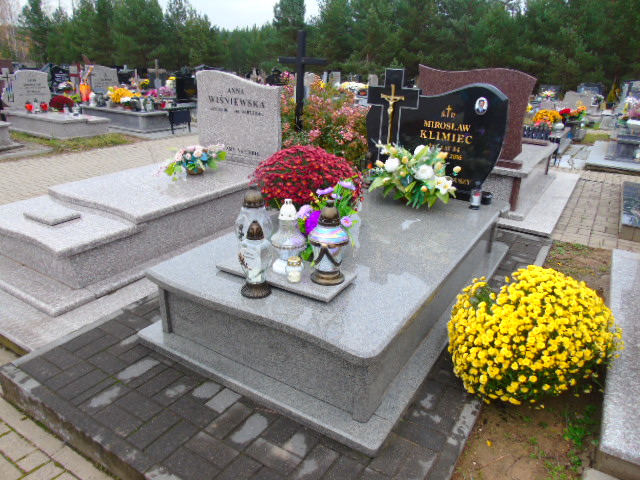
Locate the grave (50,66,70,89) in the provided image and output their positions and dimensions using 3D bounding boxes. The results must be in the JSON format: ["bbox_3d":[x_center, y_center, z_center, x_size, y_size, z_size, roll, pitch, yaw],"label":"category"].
[{"bbox_3d":[-6.128,-3.804,10.919,0.130,0.610,0.490,15,25,28],"label":"grave"}]

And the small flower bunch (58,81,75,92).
[{"bbox_3d":[-5.559,-3.342,10.096,0.360,0.310,0.420,15,26,29],"label":"small flower bunch"}]

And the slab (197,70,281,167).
[{"bbox_3d":[-0.719,-1.085,4.129,0.910,0.790,0.100,15,25,28],"label":"slab"}]

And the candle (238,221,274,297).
[{"bbox_3d":[-0.292,0.082,2.113,0.152,0.345,0.148,6,23,10],"label":"candle"}]

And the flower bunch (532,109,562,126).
[{"bbox_3d":[3.630,-1.955,7.376,0.480,0.330,0.440,15,26,29],"label":"flower bunch"}]

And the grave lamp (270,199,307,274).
[{"bbox_3d":[-0.151,-0.021,2.253,0.168,0.365,0.168,2,22,-1],"label":"grave lamp"}]

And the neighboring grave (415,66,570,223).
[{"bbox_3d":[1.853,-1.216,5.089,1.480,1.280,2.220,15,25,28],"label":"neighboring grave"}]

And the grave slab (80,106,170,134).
[{"bbox_3d":[-3.718,-2.466,9.229,1.950,0.340,1.020,15,25,28],"label":"grave slab"}]

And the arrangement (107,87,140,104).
[{"bbox_3d":[-3.562,-2.604,8.357,0.450,0.360,0.520,15,26,29],"label":"arrangement"}]

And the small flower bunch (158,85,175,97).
[{"bbox_3d":[-3.096,-3.005,9.353,0.320,0.280,0.350,15,26,29],"label":"small flower bunch"}]

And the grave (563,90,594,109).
[{"bbox_3d":[5.443,-2.937,9.695,0.650,0.460,0.200,15,26,29],"label":"grave"}]

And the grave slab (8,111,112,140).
[{"bbox_3d":[-4.805,-2.137,8.389,1.770,0.275,0.920,15,25,28],"label":"grave slab"}]

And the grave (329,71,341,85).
[{"bbox_3d":[0.415,-4.872,14.448,0.130,0.730,0.580,15,25,28],"label":"grave"}]

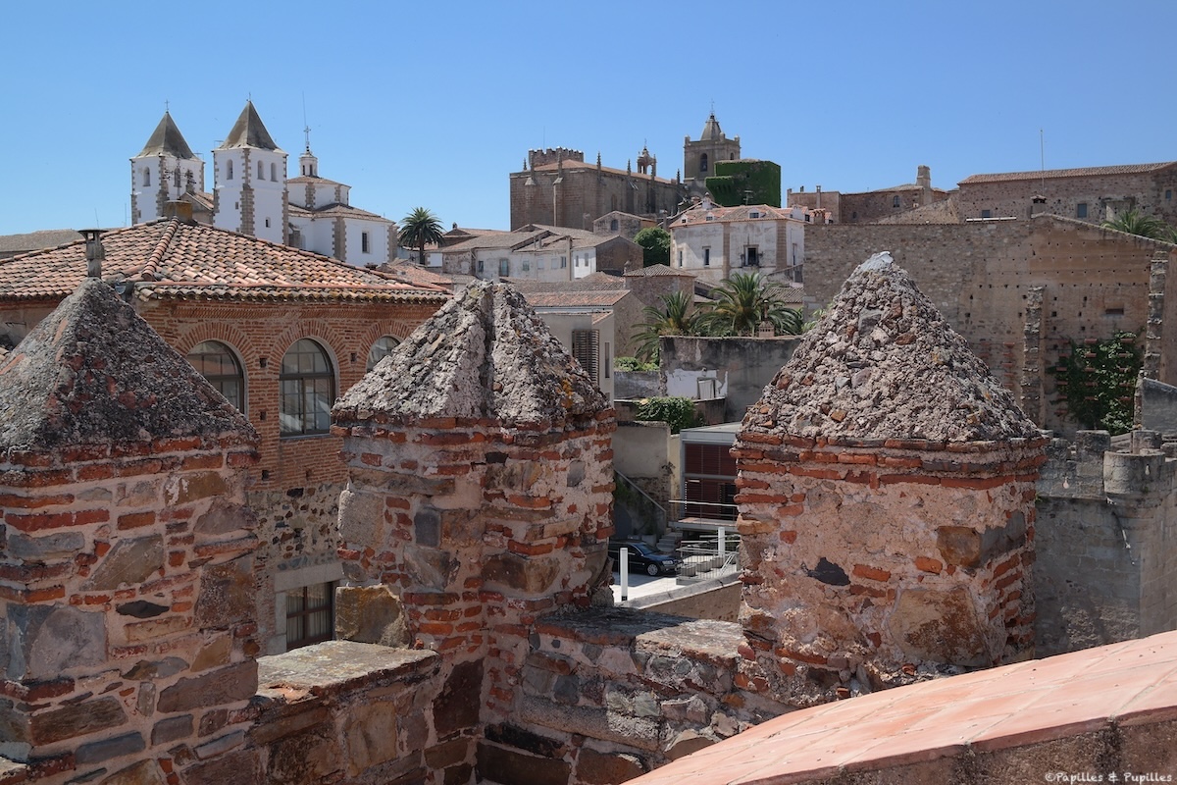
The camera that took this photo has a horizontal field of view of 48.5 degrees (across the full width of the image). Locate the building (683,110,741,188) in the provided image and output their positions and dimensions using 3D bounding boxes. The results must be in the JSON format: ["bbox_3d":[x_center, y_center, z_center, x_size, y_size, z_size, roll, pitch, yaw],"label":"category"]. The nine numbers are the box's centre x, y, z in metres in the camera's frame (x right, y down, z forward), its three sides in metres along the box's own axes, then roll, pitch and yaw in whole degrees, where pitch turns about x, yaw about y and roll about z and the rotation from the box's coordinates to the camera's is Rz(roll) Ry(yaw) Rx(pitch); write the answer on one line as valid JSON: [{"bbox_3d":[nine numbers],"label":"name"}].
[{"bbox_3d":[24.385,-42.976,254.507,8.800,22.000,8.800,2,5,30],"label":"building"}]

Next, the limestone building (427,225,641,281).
[{"bbox_3d":[-6.613,-17.400,170.698,23.253,8.852,14.933,2,5,24],"label":"limestone building"}]

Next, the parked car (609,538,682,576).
[{"bbox_3d":[2.033,7.717,62.244,4.900,1.450,1.880,2,5,27],"label":"parked car"}]

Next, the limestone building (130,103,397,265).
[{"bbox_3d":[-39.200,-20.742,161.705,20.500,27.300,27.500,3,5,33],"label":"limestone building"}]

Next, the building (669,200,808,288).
[{"bbox_3d":[19.200,-18.548,169.089,16.500,12.394,14.000,1,4,14],"label":"building"}]

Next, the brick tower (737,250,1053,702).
[{"bbox_3d":[1.558,0.362,6.673,1.220,2.130,1.220,2,5,28],"label":"brick tower"}]

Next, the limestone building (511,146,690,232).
[{"bbox_3d":[2.588,-35.529,242.771,16.537,16.715,36.225,3,5,32],"label":"limestone building"}]

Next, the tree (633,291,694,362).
[{"bbox_3d":[5.190,-3.816,84.952,5.200,5.795,5.200,0,4,0],"label":"tree"}]

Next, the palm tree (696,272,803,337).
[{"bbox_3d":[10.768,-4.770,87.889,7.100,6.716,7.100,0,4,0],"label":"palm tree"}]

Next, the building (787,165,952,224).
[{"bbox_3d":[41.800,-26.715,186.529,23.000,10.297,11.500,4,6,41],"label":"building"}]

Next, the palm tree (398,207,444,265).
[{"bbox_3d":[-20.015,-17.741,156.113,5.500,8.597,5.500,0,4,0],"label":"palm tree"}]

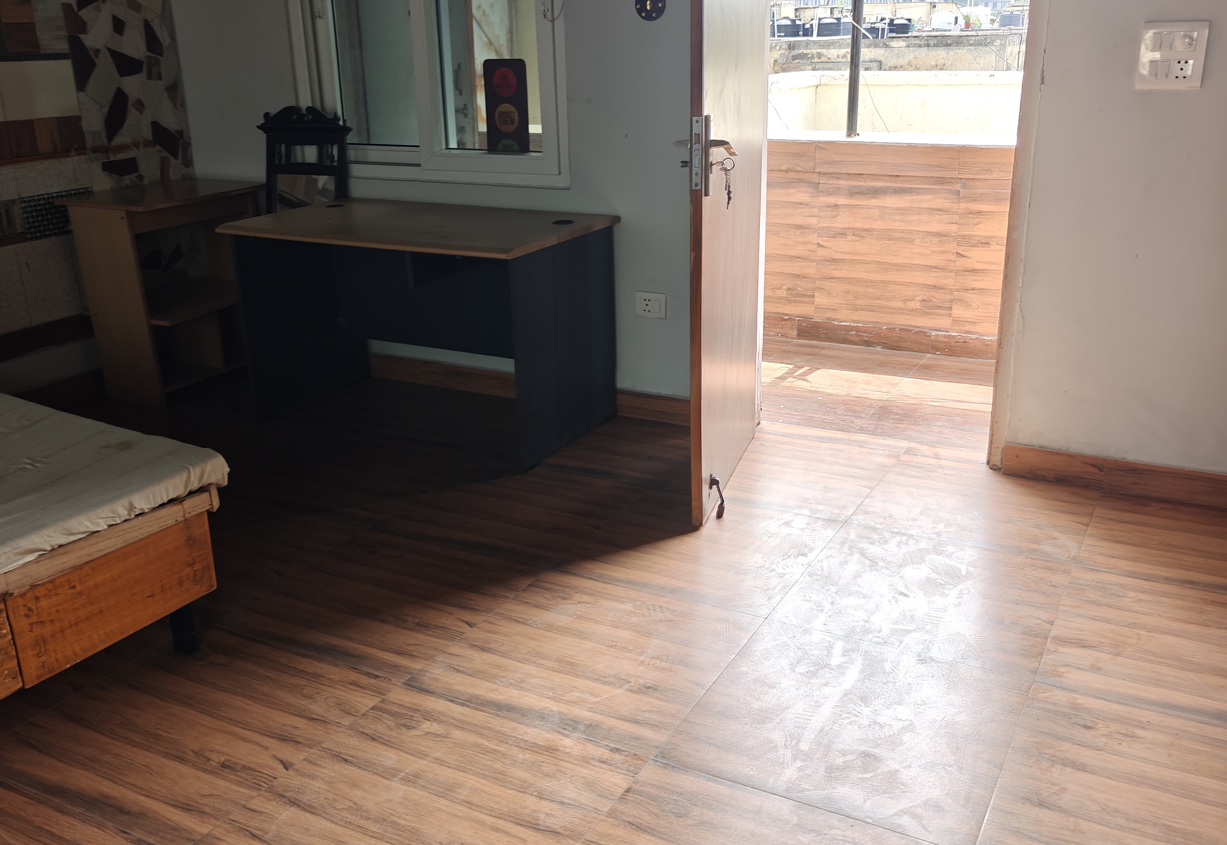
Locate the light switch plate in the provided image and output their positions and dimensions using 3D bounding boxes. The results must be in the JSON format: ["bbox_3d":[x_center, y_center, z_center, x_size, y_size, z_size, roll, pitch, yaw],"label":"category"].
[{"bbox_3d":[1.455,-0.954,2.830,0.153,0.166,0.018,9,22,28],"label":"light switch plate"}]

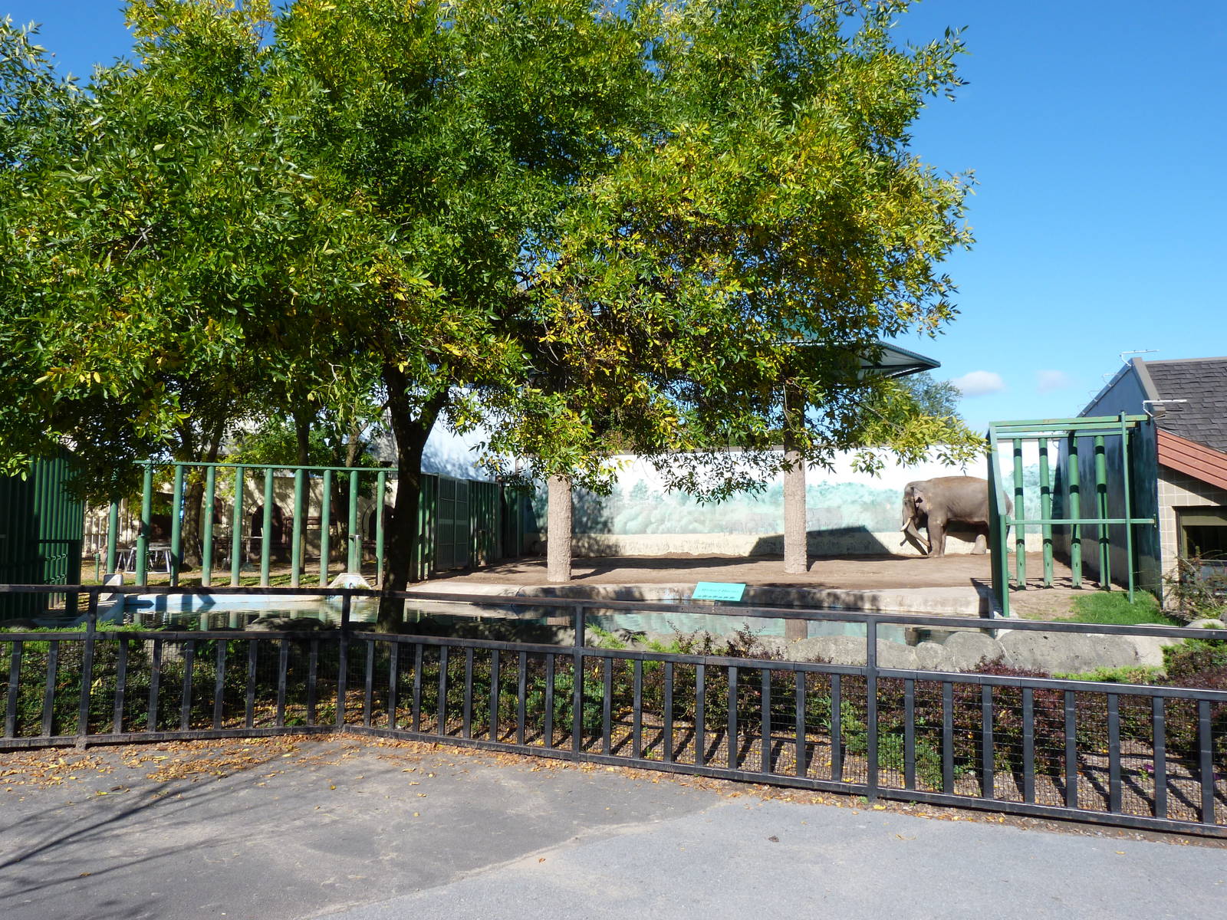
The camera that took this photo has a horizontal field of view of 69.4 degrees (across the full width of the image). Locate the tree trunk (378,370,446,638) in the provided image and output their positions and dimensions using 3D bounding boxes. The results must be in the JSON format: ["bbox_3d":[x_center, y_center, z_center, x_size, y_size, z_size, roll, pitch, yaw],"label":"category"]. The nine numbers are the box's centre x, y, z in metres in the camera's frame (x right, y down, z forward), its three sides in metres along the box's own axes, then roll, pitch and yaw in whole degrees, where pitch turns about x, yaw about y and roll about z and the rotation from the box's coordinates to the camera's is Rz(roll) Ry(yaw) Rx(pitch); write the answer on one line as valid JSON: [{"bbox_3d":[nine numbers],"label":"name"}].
[{"bbox_3d":[-2.002,0.465,8.791,0.620,2.840,0.450,0,-5,0],"label":"tree trunk"}]

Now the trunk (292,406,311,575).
[{"bbox_3d":[-7.832,0.768,22.311,0.420,4.100,0.380,0,-5,0],"label":"trunk"}]

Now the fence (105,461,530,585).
[{"bbox_3d":[-6.362,1.706,21.830,6.900,2.500,9.800,0,-5,3],"label":"fence"}]

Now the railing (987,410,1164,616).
[{"bbox_3d":[7.310,0.938,14.206,2.150,2.950,3.400,-1,-5,20],"label":"railing"}]

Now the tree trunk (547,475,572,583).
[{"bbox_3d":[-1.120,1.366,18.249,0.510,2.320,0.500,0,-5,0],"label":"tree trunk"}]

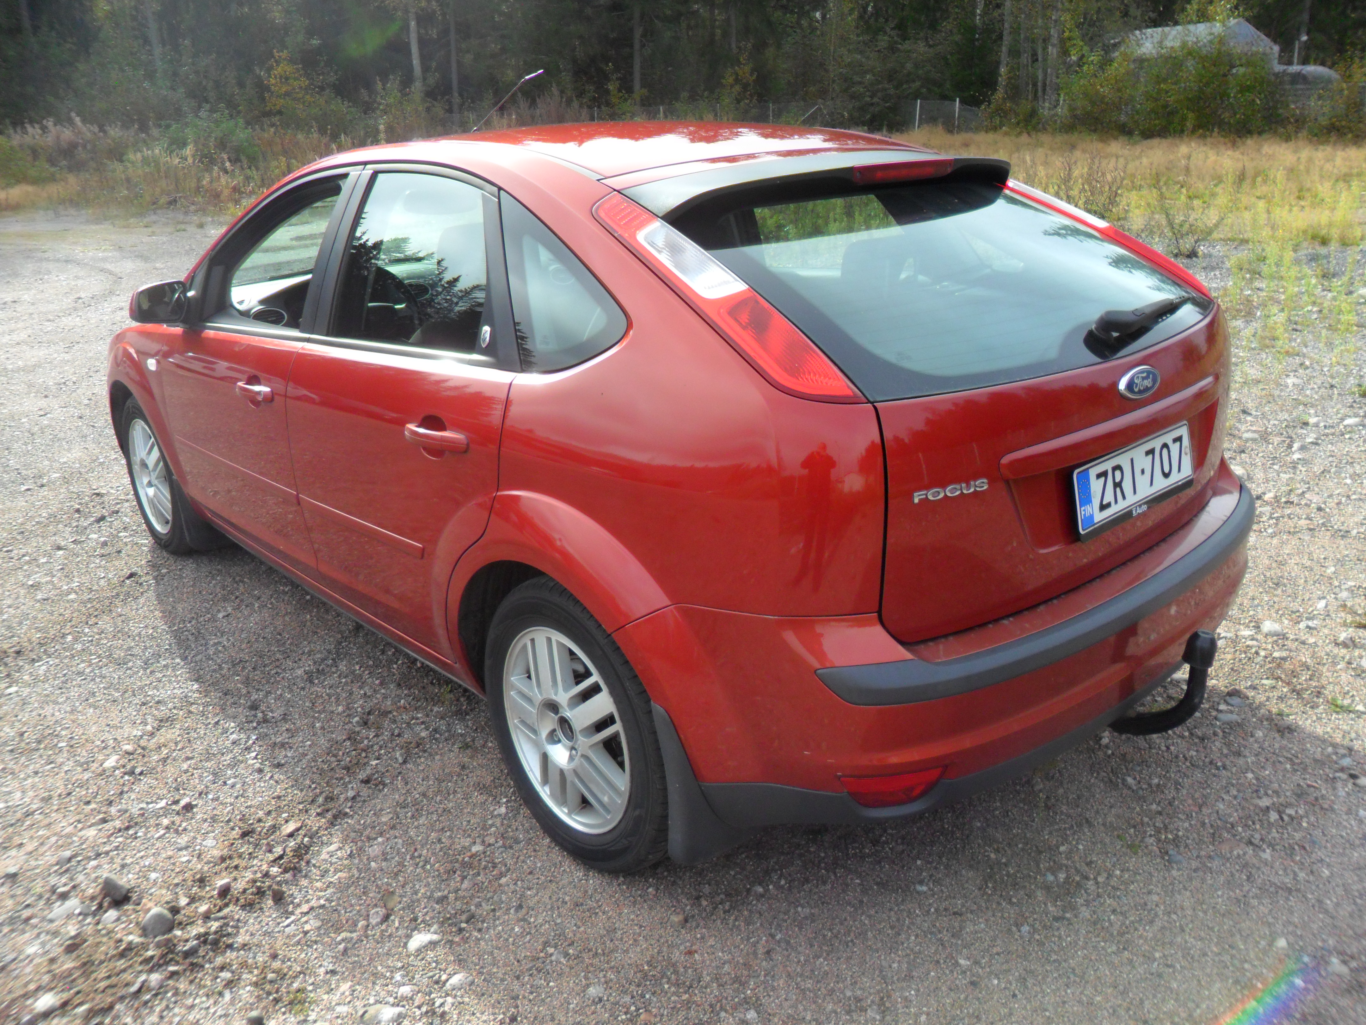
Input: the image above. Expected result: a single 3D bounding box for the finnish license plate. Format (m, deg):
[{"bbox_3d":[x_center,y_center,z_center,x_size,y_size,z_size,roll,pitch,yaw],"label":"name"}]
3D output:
[{"bbox_3d":[0.857,-0.070,2.006,0.442,0.122,0.020,-18,12,-39],"label":"finnish license plate"}]

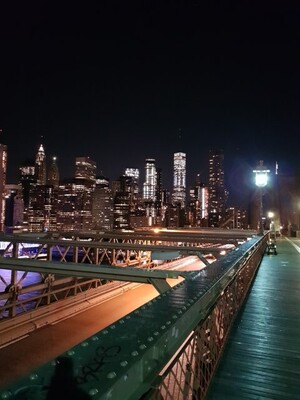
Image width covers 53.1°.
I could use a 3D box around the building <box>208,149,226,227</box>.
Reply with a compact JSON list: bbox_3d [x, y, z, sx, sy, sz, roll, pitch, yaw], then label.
[{"bbox_3d":[205.750,-27.370,906.610,46.000,254.000,40.000,-1,-5,18],"label":"building"}]

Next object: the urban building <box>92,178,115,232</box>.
[{"bbox_3d":[-110.020,18.190,701.990,36.000,138.000,40.000,-1,-5,20],"label":"urban building"}]

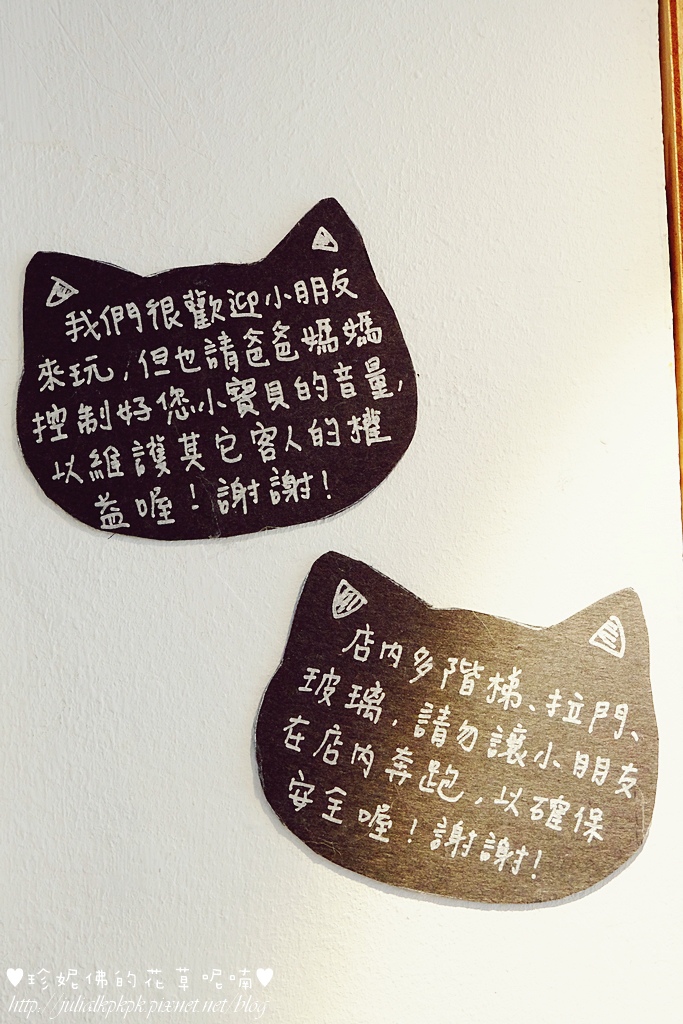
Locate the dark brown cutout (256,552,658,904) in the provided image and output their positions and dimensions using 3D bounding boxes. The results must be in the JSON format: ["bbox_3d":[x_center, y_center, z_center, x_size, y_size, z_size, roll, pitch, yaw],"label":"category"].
[{"bbox_3d":[0.064,0.116,0.751,0.215,0.178,0.006,9,-6,1],"label":"dark brown cutout"}]

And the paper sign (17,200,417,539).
[{"bbox_3d":[-0.072,-0.074,0.771,0.222,0.178,0.006,-10,-6,-1],"label":"paper sign"}]

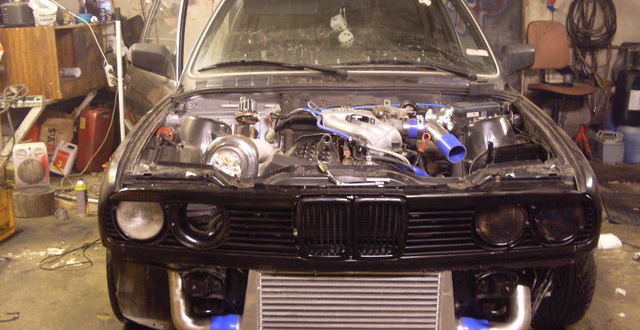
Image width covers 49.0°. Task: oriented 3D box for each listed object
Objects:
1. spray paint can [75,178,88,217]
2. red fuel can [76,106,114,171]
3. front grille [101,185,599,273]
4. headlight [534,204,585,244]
[{"bbox_3d":[-1.399,0.191,4.120,0.066,0.200,0.066,0,13,0],"label":"spray paint can"},{"bbox_3d":[-1.674,-0.194,5.250,0.180,0.470,0.330,2,14,8],"label":"red fuel can"},{"bbox_3d":[0.095,0.192,2.154,1.530,0.255,0.150,0,13,1],"label":"front grille"},{"bbox_3d":[0.735,0.173,2.170,0.150,0.145,0.100,0,13,1],"label":"headlight"}]

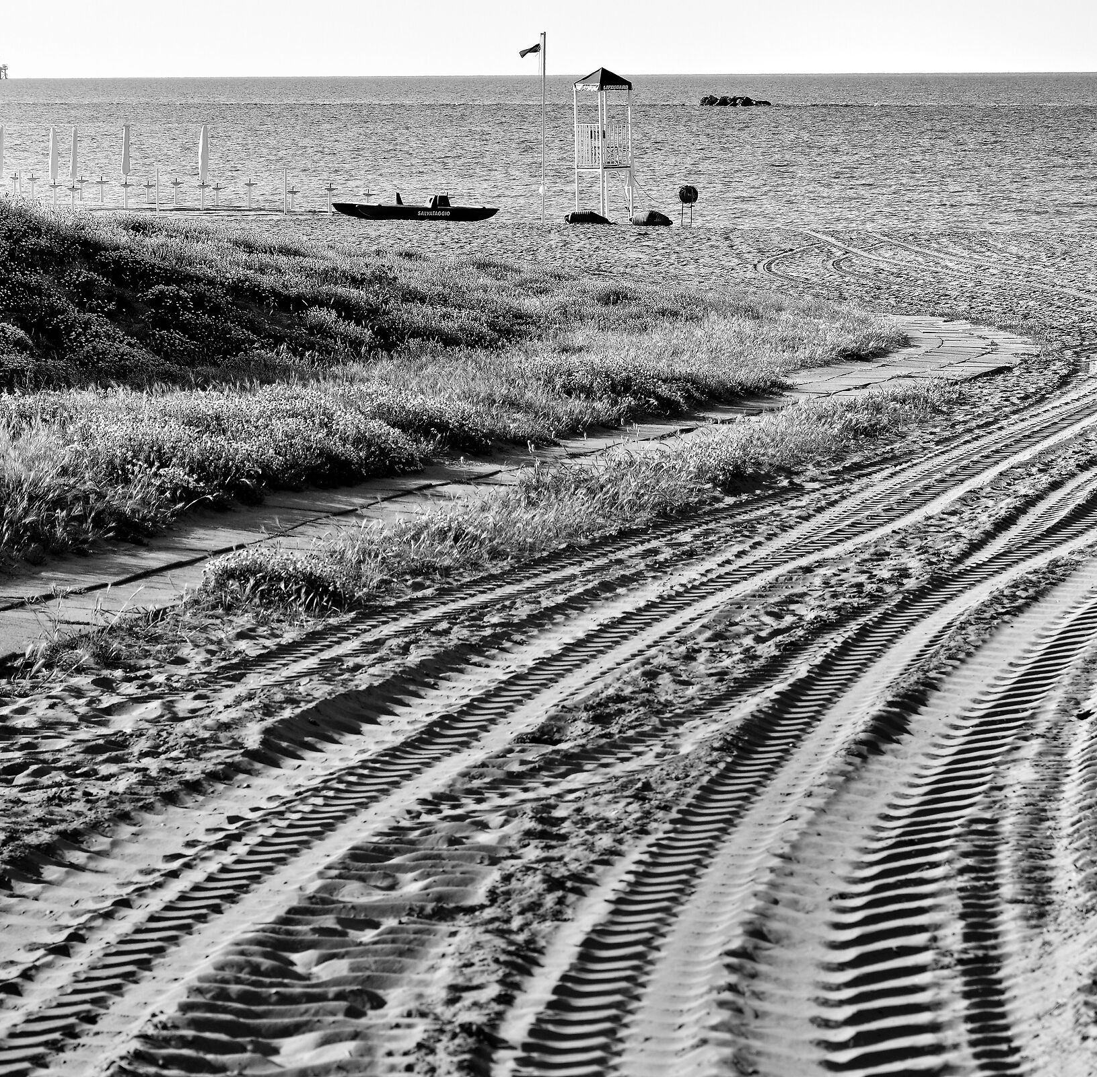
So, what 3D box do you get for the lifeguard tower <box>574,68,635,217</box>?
[{"bbox_3d":[1.523,-10.872,114.771,1.150,4.115,1.150,-6,8,-41],"label":"lifeguard tower"}]

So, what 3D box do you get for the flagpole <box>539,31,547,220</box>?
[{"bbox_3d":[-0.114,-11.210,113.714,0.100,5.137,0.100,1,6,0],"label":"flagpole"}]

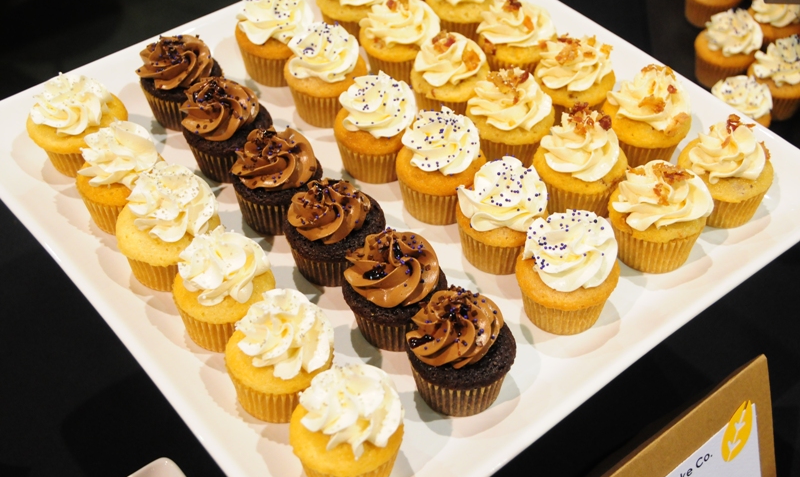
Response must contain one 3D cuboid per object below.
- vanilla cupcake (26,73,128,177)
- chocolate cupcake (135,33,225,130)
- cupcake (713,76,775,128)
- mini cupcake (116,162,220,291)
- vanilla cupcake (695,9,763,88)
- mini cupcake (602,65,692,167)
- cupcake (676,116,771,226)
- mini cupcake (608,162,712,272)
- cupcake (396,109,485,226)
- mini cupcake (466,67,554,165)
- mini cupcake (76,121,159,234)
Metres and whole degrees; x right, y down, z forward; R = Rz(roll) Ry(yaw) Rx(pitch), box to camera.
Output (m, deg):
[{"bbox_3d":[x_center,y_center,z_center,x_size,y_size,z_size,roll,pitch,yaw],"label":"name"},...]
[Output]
[{"bbox_3d":[-0.173,-0.064,0.547,0.051,0.054,0.051,1,46,-1],"label":"vanilla cupcake"},{"bbox_3d":[-0.125,-0.092,0.578,0.048,0.053,0.048,1,46,-1],"label":"chocolate cupcake"},{"bbox_3d":[0.244,-0.091,0.736,0.050,0.055,0.050,1,46,-1],"label":"cupcake"},{"bbox_3d":[-0.112,-0.009,0.492,0.050,0.060,0.050,1,46,-1],"label":"mini cupcake"},{"bbox_3d":[0.243,-0.141,0.756,0.049,0.054,0.049,3,45,0],"label":"vanilla cupcake"},{"bbox_3d":[0.137,-0.071,0.564,0.049,0.054,0.049,1,46,-1],"label":"mini cupcake"},{"bbox_3d":[0.177,-0.037,0.548,0.050,0.056,0.050,3,45,0],"label":"cupcake"},{"bbox_3d":[0.130,-0.014,0.508,0.051,0.055,0.051,1,46,-1],"label":"mini cupcake"},{"bbox_3d":[0.023,-0.043,0.560,0.050,0.064,0.050,1,46,0],"label":"cupcake"},{"bbox_3d":[0.065,-0.072,0.593,0.051,0.058,0.051,1,46,0],"label":"mini cupcake"},{"bbox_3d":[-0.154,-0.037,0.554,0.047,0.061,0.047,1,46,0],"label":"mini cupcake"}]

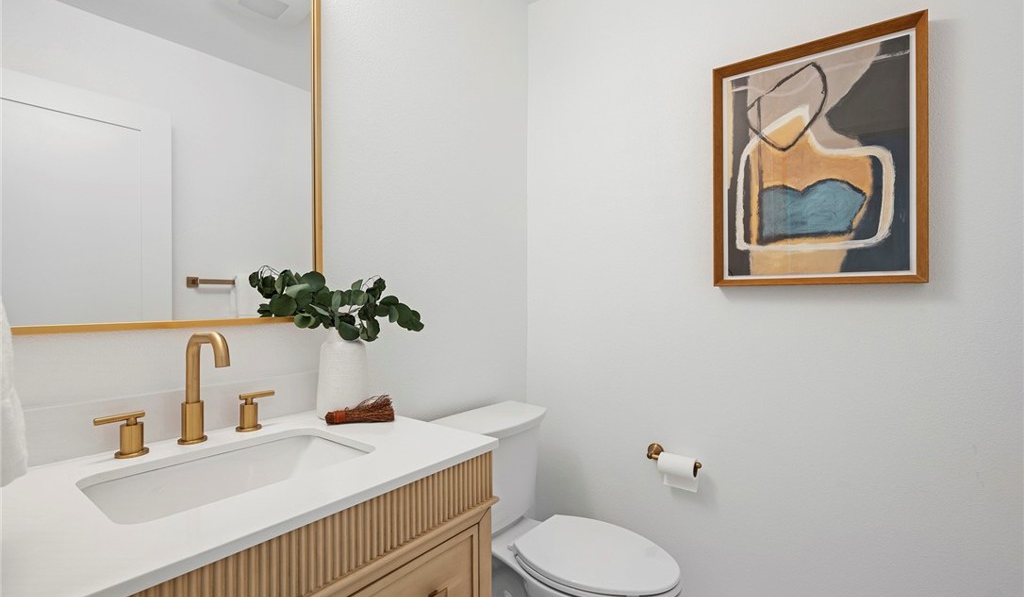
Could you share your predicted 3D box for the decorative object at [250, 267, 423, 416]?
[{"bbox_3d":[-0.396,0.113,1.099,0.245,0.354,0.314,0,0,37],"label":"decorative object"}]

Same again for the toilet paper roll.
[{"bbox_3d":[0.556,0.586,1.514,0.109,0.119,0.070,0,0,37],"label":"toilet paper roll"}]

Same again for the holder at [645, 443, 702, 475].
[{"bbox_3d":[0.548,0.543,1.552,0.198,0.060,0.076,0,0,37],"label":"holder"}]

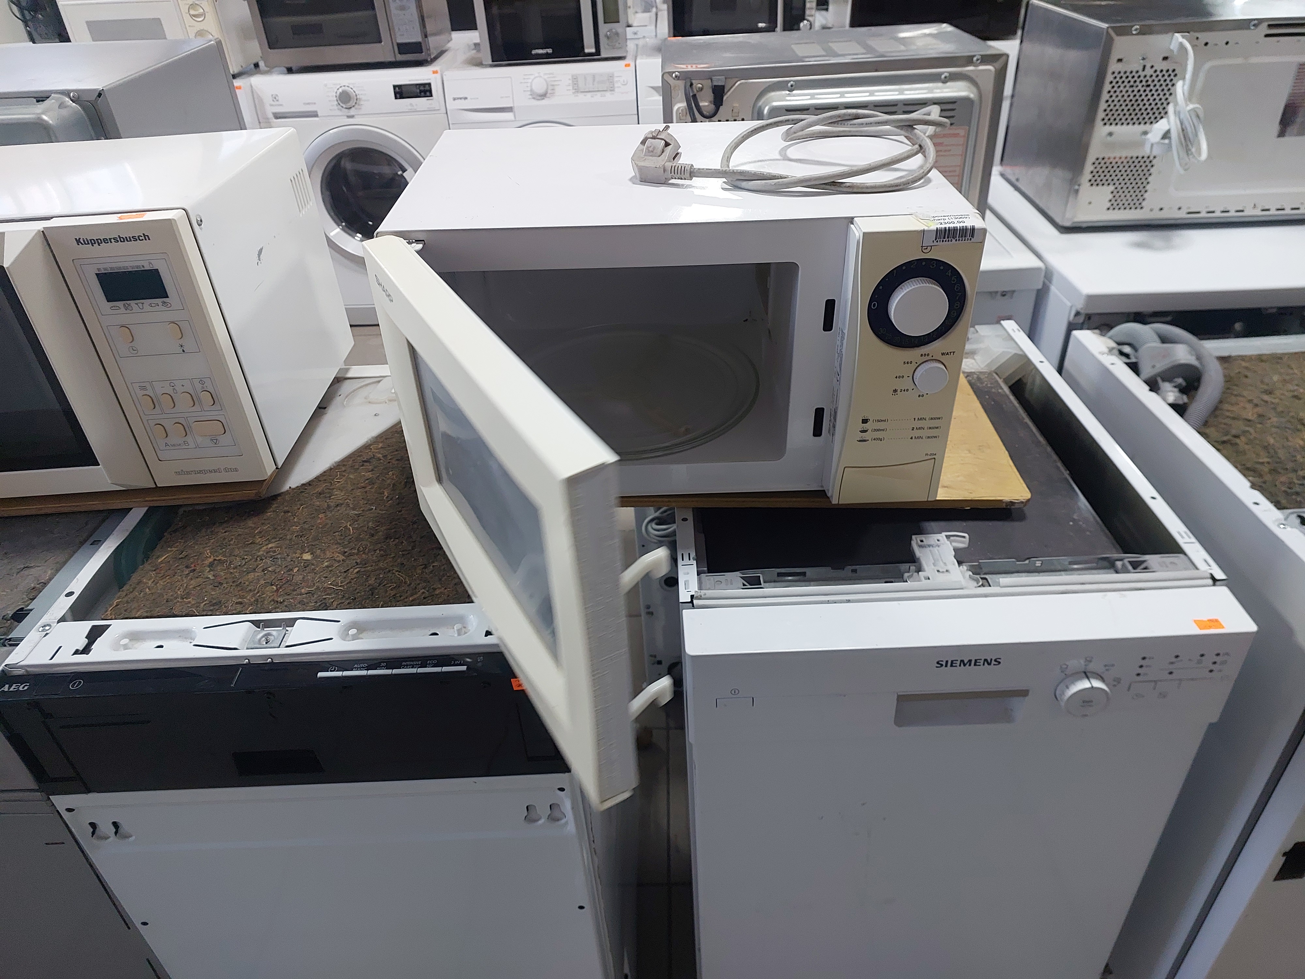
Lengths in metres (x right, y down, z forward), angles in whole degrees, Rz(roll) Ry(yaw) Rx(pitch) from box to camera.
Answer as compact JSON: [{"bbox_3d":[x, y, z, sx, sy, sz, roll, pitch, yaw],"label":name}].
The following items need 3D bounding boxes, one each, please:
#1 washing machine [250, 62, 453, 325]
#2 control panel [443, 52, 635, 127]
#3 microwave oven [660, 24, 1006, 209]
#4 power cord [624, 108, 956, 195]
[{"bbox_3d":[-0.971,-1.119,3.196,0.597,0.850,0.600,-4,35,-3],"label":"washing machine"},{"bbox_3d":[-0.345,-1.252,2.733,0.592,0.142,0.055,-5,35,-4],"label":"control panel"},{"bbox_3d":[0.245,-0.551,1.350,0.460,0.256,0.315,-2,35,0],"label":"microwave oven"},{"bbox_3d":[0.125,-0.312,0.764,0.280,0.050,0.185,-2,35,0],"label":"power cord"}]

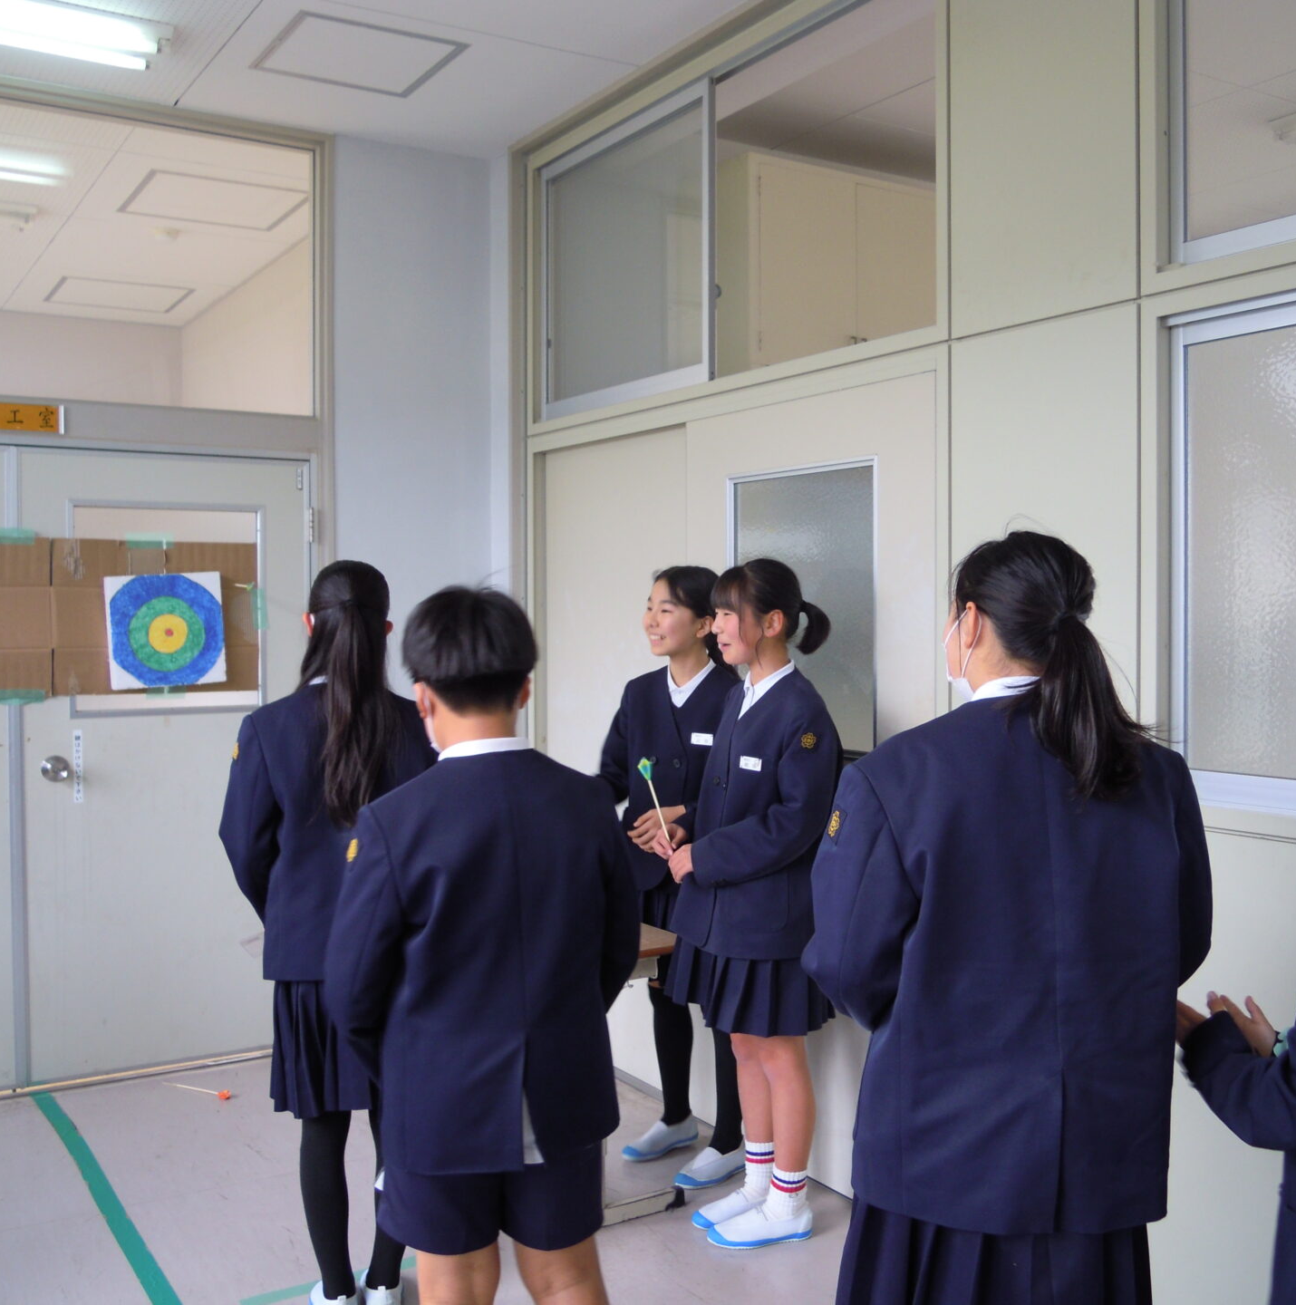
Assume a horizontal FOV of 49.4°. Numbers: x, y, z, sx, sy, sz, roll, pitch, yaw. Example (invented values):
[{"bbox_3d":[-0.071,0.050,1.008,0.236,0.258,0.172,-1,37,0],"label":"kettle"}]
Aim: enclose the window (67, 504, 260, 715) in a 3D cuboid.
[{"bbox_3d":[-1.477,-0.131,4.357,0.590,0.640,0.040,-2,2,-33],"label":"window"}]

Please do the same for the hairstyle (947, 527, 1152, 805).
[{"bbox_3d":[0.487,0.015,1.718,0.175,0.325,0.255,-1,2,-28],"label":"hairstyle"}]

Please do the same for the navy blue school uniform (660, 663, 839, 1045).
[{"bbox_3d":[0.243,0.421,3.195,0.320,0.790,0.420,-1,2,-24],"label":"navy blue school uniform"}]

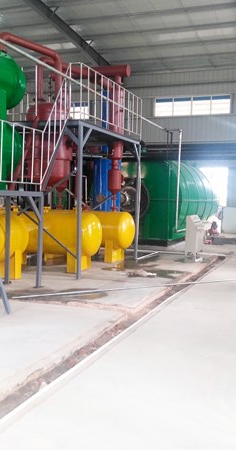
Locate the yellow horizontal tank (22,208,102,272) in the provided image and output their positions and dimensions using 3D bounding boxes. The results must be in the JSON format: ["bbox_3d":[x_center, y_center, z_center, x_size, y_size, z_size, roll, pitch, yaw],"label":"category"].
[{"bbox_3d":[-1.556,0.286,10.738,2.636,1.310,0.967,3,3,21],"label":"yellow horizontal tank"}]

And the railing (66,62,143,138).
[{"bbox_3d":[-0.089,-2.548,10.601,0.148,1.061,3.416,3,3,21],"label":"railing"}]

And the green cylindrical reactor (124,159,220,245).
[{"bbox_3d":[1.801,-1.109,20.309,2.902,2.964,8.112,3,3,21],"label":"green cylindrical reactor"}]

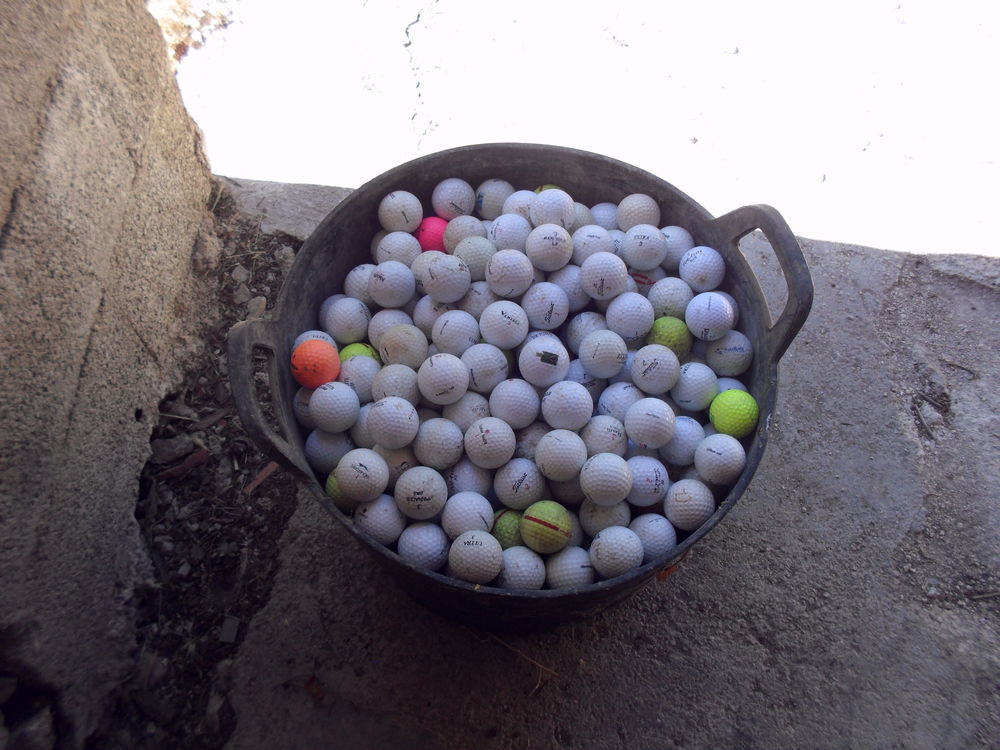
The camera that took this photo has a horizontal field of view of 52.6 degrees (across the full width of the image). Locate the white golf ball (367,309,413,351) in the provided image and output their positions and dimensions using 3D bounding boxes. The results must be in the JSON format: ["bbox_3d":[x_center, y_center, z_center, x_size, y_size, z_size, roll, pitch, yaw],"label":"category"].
[{"bbox_3d":[-0.101,-0.039,0.939,0.043,0.043,0.043,2,64,-3],"label":"white golf ball"}]

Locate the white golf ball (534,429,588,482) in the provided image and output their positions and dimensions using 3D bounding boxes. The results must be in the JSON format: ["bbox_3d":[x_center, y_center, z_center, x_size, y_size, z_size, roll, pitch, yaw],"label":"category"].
[{"bbox_3d":[0.051,0.066,0.837,0.043,0.043,0.043,1,64,-2],"label":"white golf ball"}]

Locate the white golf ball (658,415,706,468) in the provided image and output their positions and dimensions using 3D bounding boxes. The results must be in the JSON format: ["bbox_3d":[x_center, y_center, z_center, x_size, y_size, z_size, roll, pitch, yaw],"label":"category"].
[{"bbox_3d":[0.159,0.058,0.887,0.043,0.043,0.043,1,62,-1],"label":"white golf ball"}]

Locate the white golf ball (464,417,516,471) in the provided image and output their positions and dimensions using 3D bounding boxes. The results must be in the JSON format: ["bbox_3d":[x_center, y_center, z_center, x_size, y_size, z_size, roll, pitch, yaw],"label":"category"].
[{"bbox_3d":[-0.008,0.056,0.841,0.043,0.043,0.043,0,64,-4],"label":"white golf ball"}]

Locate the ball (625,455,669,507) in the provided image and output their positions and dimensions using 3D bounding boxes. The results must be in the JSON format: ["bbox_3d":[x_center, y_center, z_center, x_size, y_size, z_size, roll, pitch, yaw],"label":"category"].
[{"bbox_3d":[0.122,0.090,0.861,0.043,0.043,0.043,1,64,-2],"label":"ball"}]

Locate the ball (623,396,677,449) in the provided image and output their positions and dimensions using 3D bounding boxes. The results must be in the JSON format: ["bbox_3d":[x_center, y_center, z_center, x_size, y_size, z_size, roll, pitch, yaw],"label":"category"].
[{"bbox_3d":[0.127,0.041,0.853,0.043,0.043,0.043,1,65,-3],"label":"ball"}]

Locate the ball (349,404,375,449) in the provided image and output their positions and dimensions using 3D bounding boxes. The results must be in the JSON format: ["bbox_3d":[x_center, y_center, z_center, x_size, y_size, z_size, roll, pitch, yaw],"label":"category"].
[{"bbox_3d":[-0.111,0.046,0.890,0.043,0.043,0.043,0,65,-5],"label":"ball"}]

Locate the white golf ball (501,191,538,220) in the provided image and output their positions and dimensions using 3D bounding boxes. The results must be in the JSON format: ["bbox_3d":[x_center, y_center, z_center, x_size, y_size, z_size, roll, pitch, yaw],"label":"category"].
[{"bbox_3d":[0.024,-0.157,0.976,0.043,0.043,0.043,0,62,-1],"label":"white golf ball"}]

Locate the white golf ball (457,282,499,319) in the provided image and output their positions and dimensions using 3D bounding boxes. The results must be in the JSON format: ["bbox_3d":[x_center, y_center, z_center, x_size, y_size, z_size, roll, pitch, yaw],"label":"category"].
[{"bbox_3d":[-0.018,-0.066,0.943,0.043,0.043,0.043,2,64,-3],"label":"white golf ball"}]

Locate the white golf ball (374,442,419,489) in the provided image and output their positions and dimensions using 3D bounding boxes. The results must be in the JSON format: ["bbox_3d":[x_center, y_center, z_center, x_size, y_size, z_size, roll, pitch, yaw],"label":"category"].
[{"bbox_3d":[-0.091,0.076,0.867,0.043,0.043,0.043,0,59,0],"label":"white golf ball"}]

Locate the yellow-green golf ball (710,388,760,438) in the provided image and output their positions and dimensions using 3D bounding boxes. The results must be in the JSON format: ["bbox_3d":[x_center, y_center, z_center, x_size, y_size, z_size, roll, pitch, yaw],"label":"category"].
[{"bbox_3d":[0.210,0.034,0.906,0.043,0.043,0.043,5,64,0],"label":"yellow-green golf ball"}]

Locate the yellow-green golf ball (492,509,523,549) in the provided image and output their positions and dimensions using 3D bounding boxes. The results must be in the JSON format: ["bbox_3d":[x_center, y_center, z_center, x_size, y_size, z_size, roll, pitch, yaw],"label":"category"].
[{"bbox_3d":[0.008,0.137,0.881,0.043,0.043,0.043,1,65,-3],"label":"yellow-green golf ball"}]

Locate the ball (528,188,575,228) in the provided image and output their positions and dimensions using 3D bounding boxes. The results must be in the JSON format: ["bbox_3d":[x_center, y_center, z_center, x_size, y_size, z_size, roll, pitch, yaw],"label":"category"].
[{"bbox_3d":[0.049,-0.152,0.943,0.043,0.043,0.043,2,64,-3],"label":"ball"}]

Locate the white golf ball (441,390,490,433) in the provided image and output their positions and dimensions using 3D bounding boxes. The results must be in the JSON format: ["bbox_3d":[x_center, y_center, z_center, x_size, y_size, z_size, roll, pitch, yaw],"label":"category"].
[{"bbox_3d":[-0.030,0.035,0.898,0.043,0.043,0.043,1,64,-2],"label":"white golf ball"}]

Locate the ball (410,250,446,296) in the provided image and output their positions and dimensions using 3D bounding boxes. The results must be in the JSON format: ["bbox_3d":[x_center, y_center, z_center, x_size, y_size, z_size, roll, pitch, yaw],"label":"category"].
[{"bbox_3d":[-0.061,-0.093,0.934,0.043,0.043,0.043,0,59,0],"label":"ball"}]

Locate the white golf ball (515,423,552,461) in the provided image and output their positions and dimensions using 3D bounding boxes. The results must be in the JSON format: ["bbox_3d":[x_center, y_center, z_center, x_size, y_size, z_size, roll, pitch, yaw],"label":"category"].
[{"bbox_3d":[0.035,0.064,0.919,0.043,0.043,0.043,1,64,-2],"label":"white golf ball"}]

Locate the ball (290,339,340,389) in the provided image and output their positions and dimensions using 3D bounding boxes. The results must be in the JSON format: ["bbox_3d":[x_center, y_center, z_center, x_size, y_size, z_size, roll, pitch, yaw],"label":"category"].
[{"bbox_3d":[-0.158,-0.008,0.870,0.043,0.043,0.043,0,62,-1],"label":"ball"}]

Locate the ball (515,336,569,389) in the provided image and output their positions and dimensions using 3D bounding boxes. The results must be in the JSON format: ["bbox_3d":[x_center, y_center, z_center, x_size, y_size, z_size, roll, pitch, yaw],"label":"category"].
[{"bbox_3d":[0.037,-0.011,0.854,0.043,0.043,0.043,1,65,-3],"label":"ball"}]

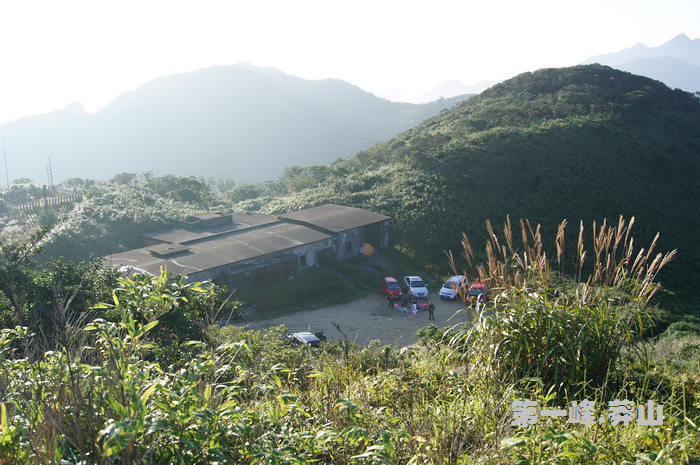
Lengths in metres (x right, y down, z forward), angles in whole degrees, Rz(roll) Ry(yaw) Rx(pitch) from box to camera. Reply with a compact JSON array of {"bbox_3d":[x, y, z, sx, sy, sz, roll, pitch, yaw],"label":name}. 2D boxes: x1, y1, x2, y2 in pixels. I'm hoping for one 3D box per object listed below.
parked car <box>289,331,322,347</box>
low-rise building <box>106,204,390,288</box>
[{"bbox_3d":[-3.382,8.577,53.480,1.750,1.550,4.350,-6,15,-23],"label":"parked car"},{"bbox_3d":[-10.315,1.139,73.646,14.800,3.800,30.600,12,18,40],"label":"low-rise building"}]

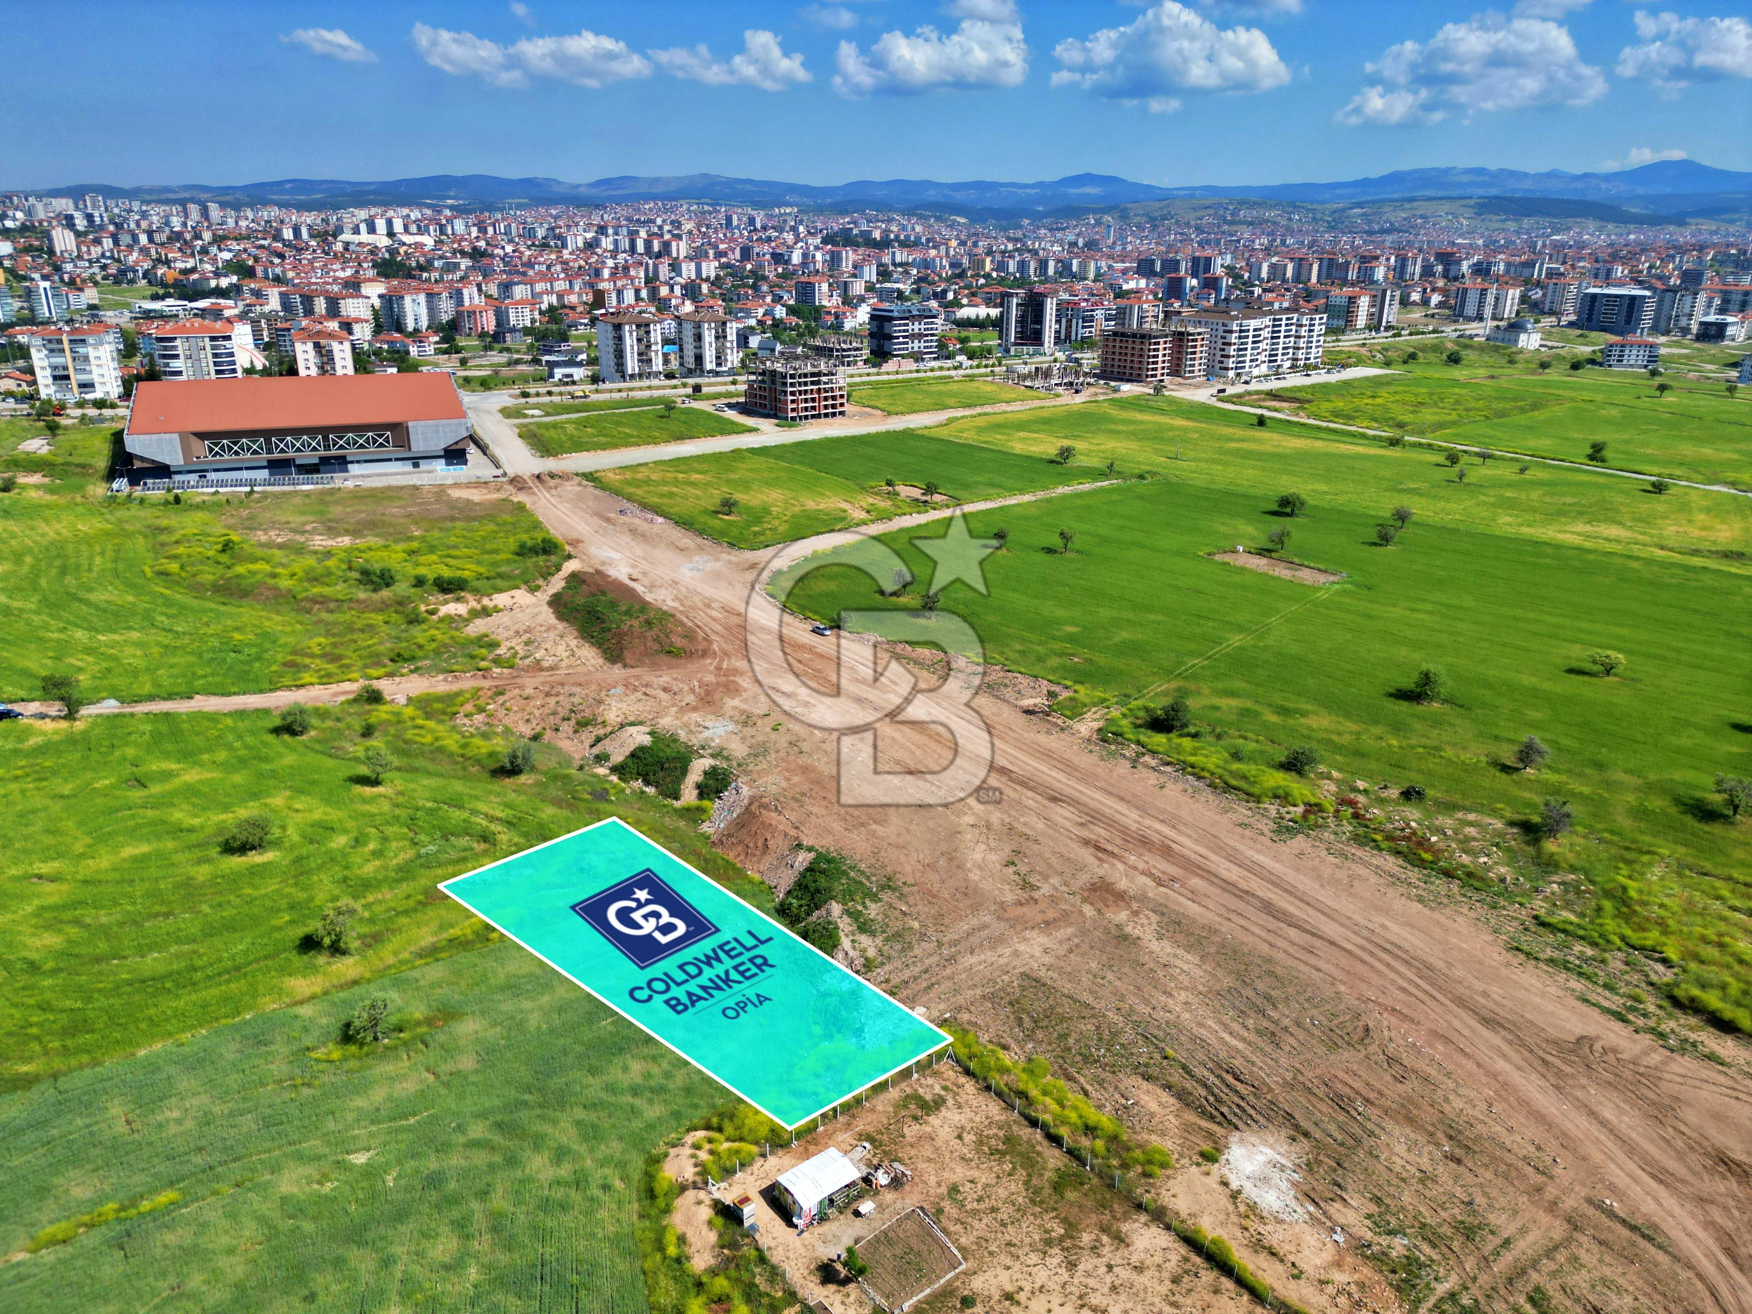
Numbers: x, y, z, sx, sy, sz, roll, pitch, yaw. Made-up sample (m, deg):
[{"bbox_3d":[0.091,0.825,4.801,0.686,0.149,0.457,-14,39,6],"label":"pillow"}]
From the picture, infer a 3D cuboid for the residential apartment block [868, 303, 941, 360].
[{"bbox_3d":[14.695,-164.748,621.655,31.982,27.675,17.129,-16,26,-38],"label":"residential apartment block"}]

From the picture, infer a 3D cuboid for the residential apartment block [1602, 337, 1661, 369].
[{"bbox_3d":[462.980,-186.490,745.190,27.000,17.000,12.500,6,21,13],"label":"residential apartment block"}]

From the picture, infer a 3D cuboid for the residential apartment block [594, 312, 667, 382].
[{"bbox_3d":[-113.009,-142.813,558.201,19.862,28.708,23.953,-18,27,-41],"label":"residential apartment block"}]

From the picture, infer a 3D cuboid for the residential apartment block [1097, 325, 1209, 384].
[{"bbox_3d":[137.700,-150.674,598.483,46.500,24.300,28.400,-15,25,-37],"label":"residential apartment block"}]

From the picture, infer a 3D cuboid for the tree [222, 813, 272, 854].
[{"bbox_3d":[-75.260,21.200,145.840,5.600,4.900,5.600,-11,24,-28],"label":"tree"}]

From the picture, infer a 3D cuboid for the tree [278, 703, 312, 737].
[{"bbox_3d":[-85.939,9.324,179.633,4.700,4.900,4.700,1,20,0],"label":"tree"}]

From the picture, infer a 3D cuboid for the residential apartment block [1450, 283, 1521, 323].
[{"bbox_3d":[478.760,-278.910,952.840,24.000,28.000,39.000,-16,26,-37],"label":"residential apartment block"}]

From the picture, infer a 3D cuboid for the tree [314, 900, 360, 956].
[{"bbox_3d":[-56.450,28.440,127.480,4.900,6.000,4.900,-10,23,-25],"label":"tree"}]

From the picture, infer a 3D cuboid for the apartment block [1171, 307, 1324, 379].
[{"bbox_3d":[195.656,-166.778,636.834,81.389,29.859,38.676,-15,26,-36],"label":"apartment block"}]

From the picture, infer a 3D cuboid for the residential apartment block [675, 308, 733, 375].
[{"bbox_3d":[-77.022,-143.756,556.295,16.400,26.800,23.500,-15,25,-36],"label":"residential apartment block"}]

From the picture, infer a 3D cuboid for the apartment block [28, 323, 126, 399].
[{"bbox_3d":[-291.388,-107.881,443.490,24.071,25.279,12.084,-4,21,-11],"label":"apartment block"}]

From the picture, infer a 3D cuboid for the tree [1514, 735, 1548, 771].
[{"bbox_3d":[94.029,13.744,173.999,4.700,5.200,4.700,1,20,0],"label":"tree"}]

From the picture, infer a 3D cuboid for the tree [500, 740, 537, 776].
[{"bbox_3d":[-52.406,14.549,177.541,4.300,4.100,4.300,0,20,0],"label":"tree"}]

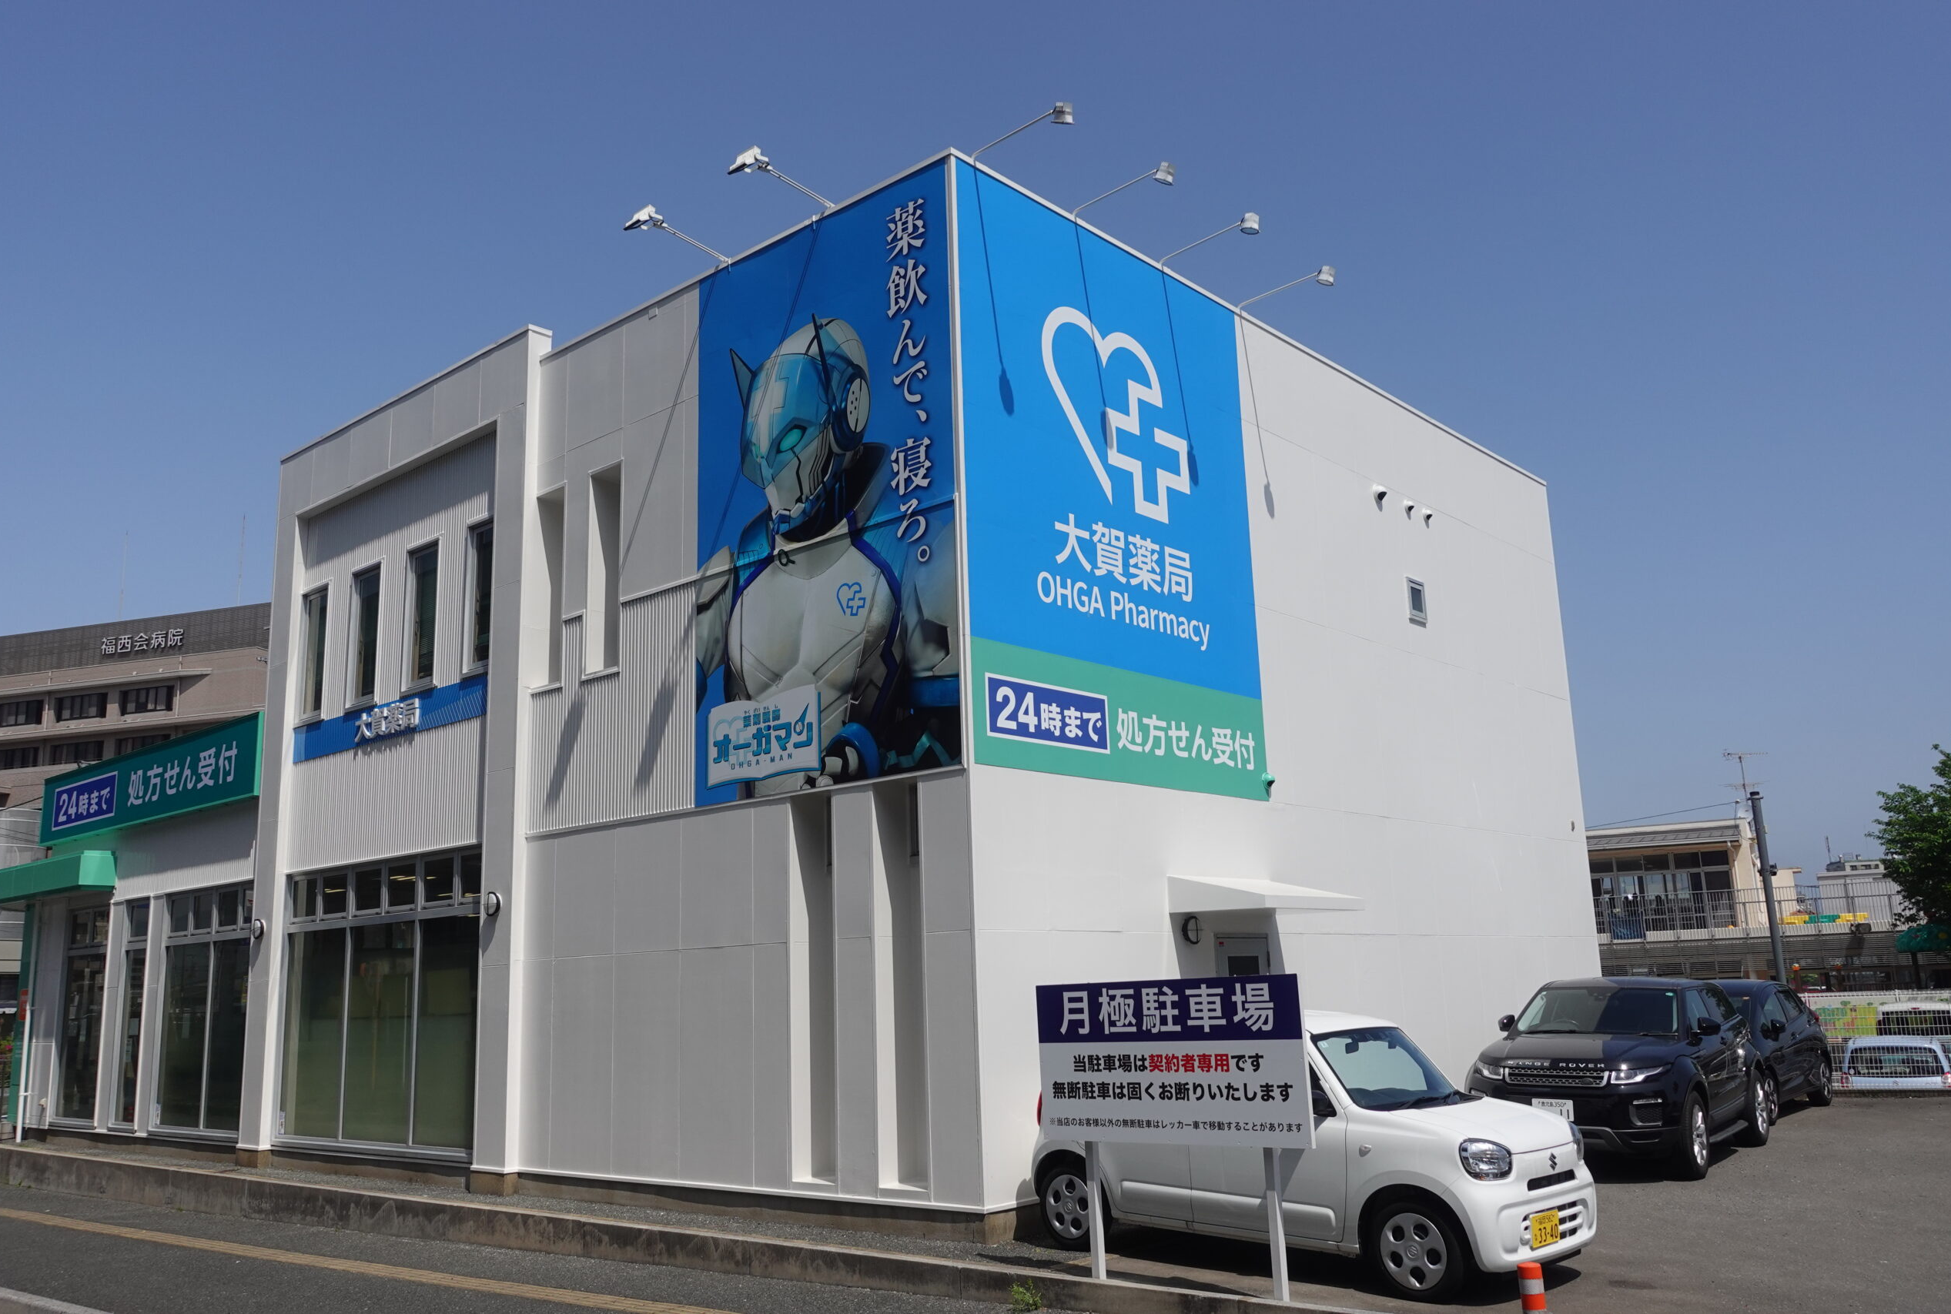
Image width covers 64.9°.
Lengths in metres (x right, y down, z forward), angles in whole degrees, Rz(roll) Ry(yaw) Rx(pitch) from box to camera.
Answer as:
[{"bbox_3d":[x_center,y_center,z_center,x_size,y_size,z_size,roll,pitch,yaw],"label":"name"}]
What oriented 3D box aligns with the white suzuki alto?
[{"bbox_3d":[2.050,3.005,9.630,3.395,1.525,1.475,-11,-17,44],"label":"white suzuki alto"}]

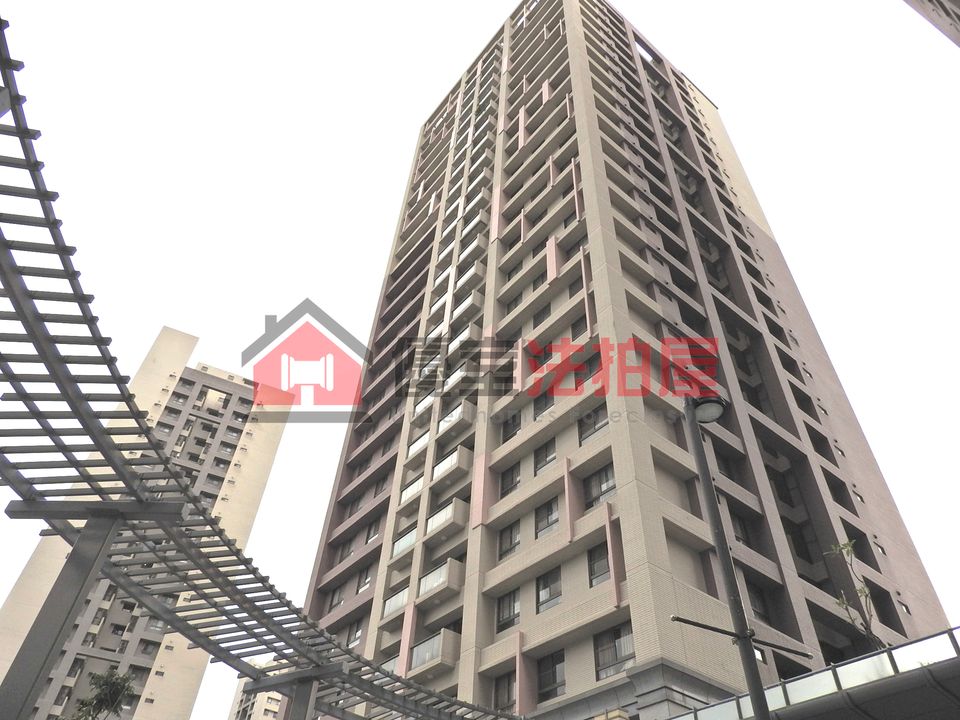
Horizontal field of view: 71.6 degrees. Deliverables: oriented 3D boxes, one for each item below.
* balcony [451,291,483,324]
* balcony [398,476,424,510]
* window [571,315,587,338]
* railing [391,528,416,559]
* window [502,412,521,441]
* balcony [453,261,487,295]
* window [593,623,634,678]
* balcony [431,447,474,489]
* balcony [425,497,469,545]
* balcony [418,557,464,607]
[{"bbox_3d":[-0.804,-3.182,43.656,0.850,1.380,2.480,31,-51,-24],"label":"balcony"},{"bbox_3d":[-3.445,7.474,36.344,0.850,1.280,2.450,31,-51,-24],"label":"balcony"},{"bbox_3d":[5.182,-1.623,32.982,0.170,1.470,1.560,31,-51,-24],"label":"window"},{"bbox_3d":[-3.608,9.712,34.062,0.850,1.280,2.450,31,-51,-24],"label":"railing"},{"bbox_3d":[1.641,3.474,33.709,0.150,1.521,1.446,32,-52,-24],"label":"window"},{"bbox_3d":[-0.605,-5.544,47.179,1.000,1.458,2.527,31,-51,-24],"label":"balcony"},{"bbox_3d":[4.494,9.607,22.024,0.160,1.545,1.846,31,-51,-24],"label":"window"},{"bbox_3d":[-1.440,5.901,35.448,1.000,1.393,2.543,31,-51,-24],"label":"balcony"},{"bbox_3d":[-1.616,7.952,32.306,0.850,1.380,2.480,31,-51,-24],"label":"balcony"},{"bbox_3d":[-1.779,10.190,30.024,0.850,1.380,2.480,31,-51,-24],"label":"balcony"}]

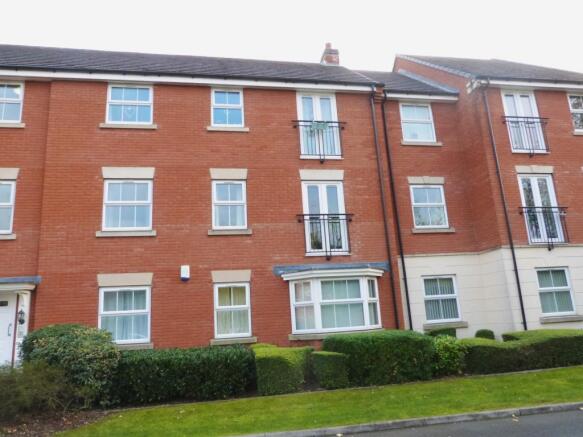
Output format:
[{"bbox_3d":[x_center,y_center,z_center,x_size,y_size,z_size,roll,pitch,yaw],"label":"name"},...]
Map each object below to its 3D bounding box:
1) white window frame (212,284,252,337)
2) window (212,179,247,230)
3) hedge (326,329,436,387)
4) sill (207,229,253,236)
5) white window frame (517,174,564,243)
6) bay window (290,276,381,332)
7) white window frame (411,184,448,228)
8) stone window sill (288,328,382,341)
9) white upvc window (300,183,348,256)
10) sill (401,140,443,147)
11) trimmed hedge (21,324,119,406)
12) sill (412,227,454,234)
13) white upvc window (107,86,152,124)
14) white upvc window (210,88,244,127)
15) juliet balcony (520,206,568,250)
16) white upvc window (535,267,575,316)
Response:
[{"bbox_3d":[-1.465,2.298,10.500,0.886,1.302,0.080,-1,-13,-11],"label":"white window frame"},{"bbox_3d":[-1.623,-0.344,11.094,0.890,1.321,0.100,-1,-13,-12],"label":"window"},{"bbox_3d":[1.797,2.888,8.794,2.050,0.880,1.000,-1,-13,-11],"label":"hedge"},{"bbox_3d":[-1.580,0.379,10.893,1.114,0.149,0.150,-1,-13,-12],"label":"sill"},{"bbox_3d":[7.083,-0.273,11.970,1.142,2.045,0.100,-1,-13,-11],"label":"white window frame"},{"bbox_3d":[1.175,2.154,10.689,2.420,1.360,0.470,-1,-13,-11],"label":"bay window"},{"bbox_3d":[4.127,-0.355,12.632,1.090,1.330,0.080,-1,-13,-11],"label":"white window frame"},{"bbox_3d":[1.265,2.885,10.475,2.500,0.150,0.540,-1,-13,-11],"label":"stone window sill"},{"bbox_3d":[0.923,-0.009,11.527,1.176,2.063,0.100,-1,-13,-12],"label":"white upvc window"},{"bbox_3d":[3.999,-2.270,12.967,1.365,0.142,0.150,-1,-13,-12],"label":"sill"},{"bbox_3d":[-4.091,2.741,7.859,1.630,1.450,1.400,-1,-13,-11],"label":"trimmed hedge"},{"bbox_3d":[4.172,0.373,12.393,1.353,0.135,0.150,-1,-13,-11],"label":"sill"},{"bbox_3d":[-4.269,-3.001,11.184,1.143,1.134,0.100,-1,-13,-11],"label":"white upvc window"},{"bbox_3d":[-1.767,-3.048,11.689,0.882,1.148,0.080,-1,-13,-11],"label":"white upvc window"},{"bbox_3d":[7.133,0.242,11.689,1.599,1.156,0.140,-1,-13,-11],"label":"juliet balcony"},{"bbox_3d":[7.171,1.988,11.447,1.058,1.253,0.100,-1,-13,-11],"label":"white upvc window"}]

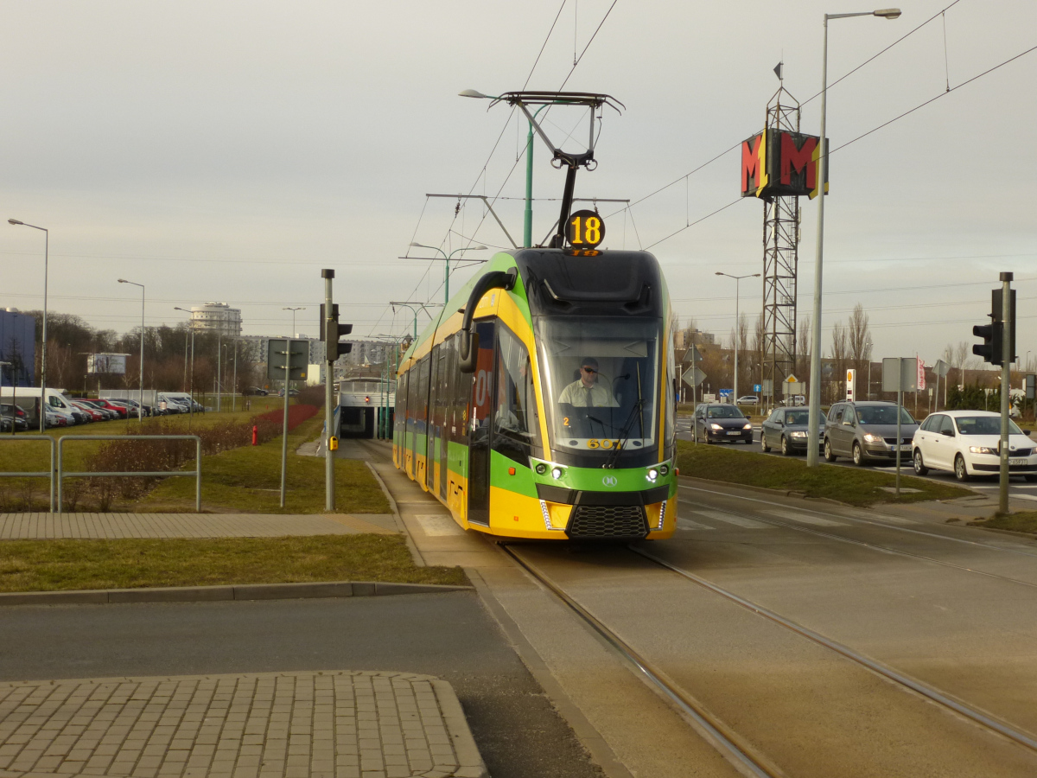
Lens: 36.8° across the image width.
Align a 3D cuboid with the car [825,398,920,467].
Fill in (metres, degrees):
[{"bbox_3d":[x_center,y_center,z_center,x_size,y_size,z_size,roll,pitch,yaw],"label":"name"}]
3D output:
[{"bbox_3d":[9.360,1.160,40.900,1.800,1.640,4.400,1,0,-5],"label":"car"}]

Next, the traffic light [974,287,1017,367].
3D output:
[{"bbox_3d":[7.098,-0.914,23.200,0.620,1.140,0.500,1,0,-2],"label":"traffic light"}]

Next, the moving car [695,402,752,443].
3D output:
[{"bbox_3d":[7.608,1.300,58.104,1.720,1.460,4.400,1,0,-4],"label":"moving car"}]

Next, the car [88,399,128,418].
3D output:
[{"bbox_3d":[-31.091,1.550,115.005,4.250,1.650,1.780,1,0,1],"label":"car"}]

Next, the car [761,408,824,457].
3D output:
[{"bbox_3d":[8.668,1.270,47.804,1.770,1.460,4.750,1,0,-4],"label":"car"}]

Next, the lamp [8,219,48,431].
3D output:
[{"bbox_3d":[-23.463,-3.038,74.500,1.950,10.200,0.320,1,0,-4],"label":"lamp"}]

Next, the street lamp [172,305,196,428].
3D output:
[{"bbox_3d":[-31.790,-2.560,148.000,1.900,10.300,0.350,1,0,-6],"label":"street lamp"}]

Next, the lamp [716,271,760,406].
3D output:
[{"bbox_3d":[16.030,-3.070,114.000,3.200,10.900,0.350,1,0,-4],"label":"lamp"}]

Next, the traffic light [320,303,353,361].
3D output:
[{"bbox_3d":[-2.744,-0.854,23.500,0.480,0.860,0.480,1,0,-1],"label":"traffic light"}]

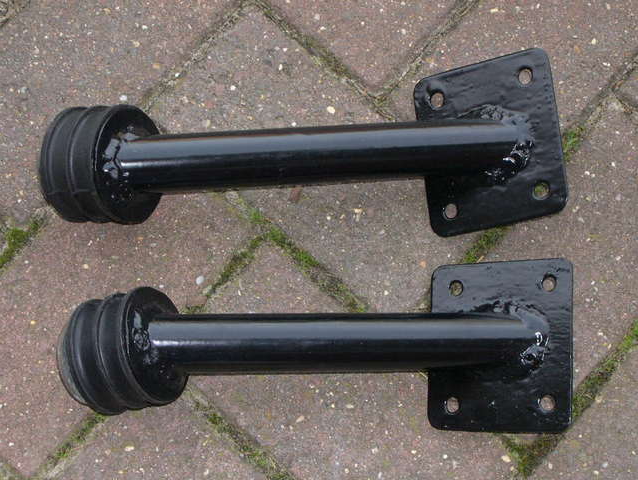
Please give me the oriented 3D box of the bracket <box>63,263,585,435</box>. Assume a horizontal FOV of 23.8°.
[{"bbox_3d":[-0.003,0.062,0.872,0.293,0.084,0.102,0,80,-5],"label":"bracket"}]

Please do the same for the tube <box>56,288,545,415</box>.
[{"bbox_3d":[-0.013,0.062,0.870,0.271,0.076,0.071,0,80,-5],"label":"tube"}]

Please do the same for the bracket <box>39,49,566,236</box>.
[{"bbox_3d":[-0.013,-0.047,0.890,0.303,0.084,0.100,-4,80,-5],"label":"bracket"}]

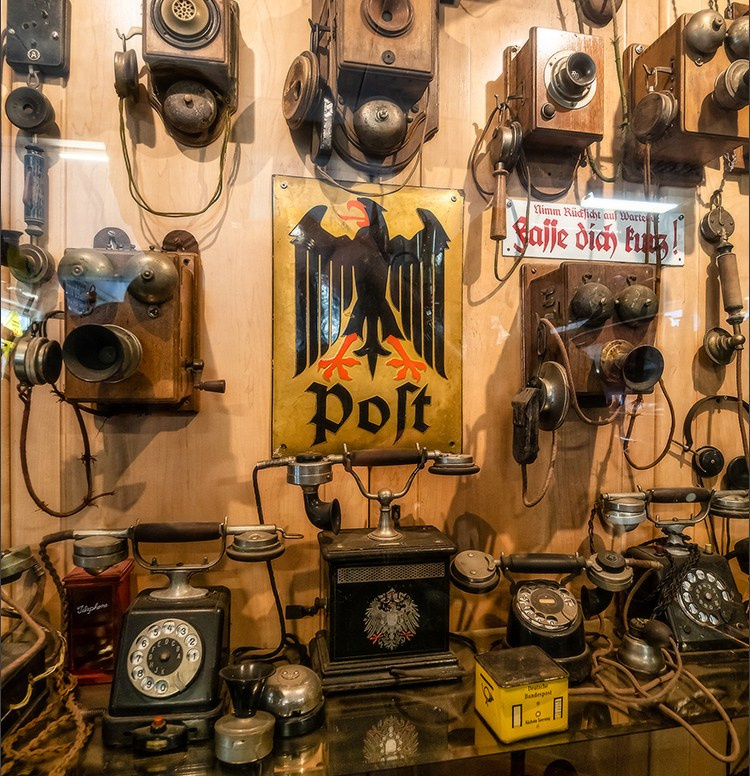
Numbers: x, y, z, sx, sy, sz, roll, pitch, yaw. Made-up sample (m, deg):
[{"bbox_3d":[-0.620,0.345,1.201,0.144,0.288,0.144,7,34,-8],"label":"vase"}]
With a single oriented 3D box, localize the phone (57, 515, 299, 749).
[{"bbox_3d":[-0.229,0.254,0.595,0.257,0.203,0.140,0,0,-11],"label":"phone"}]

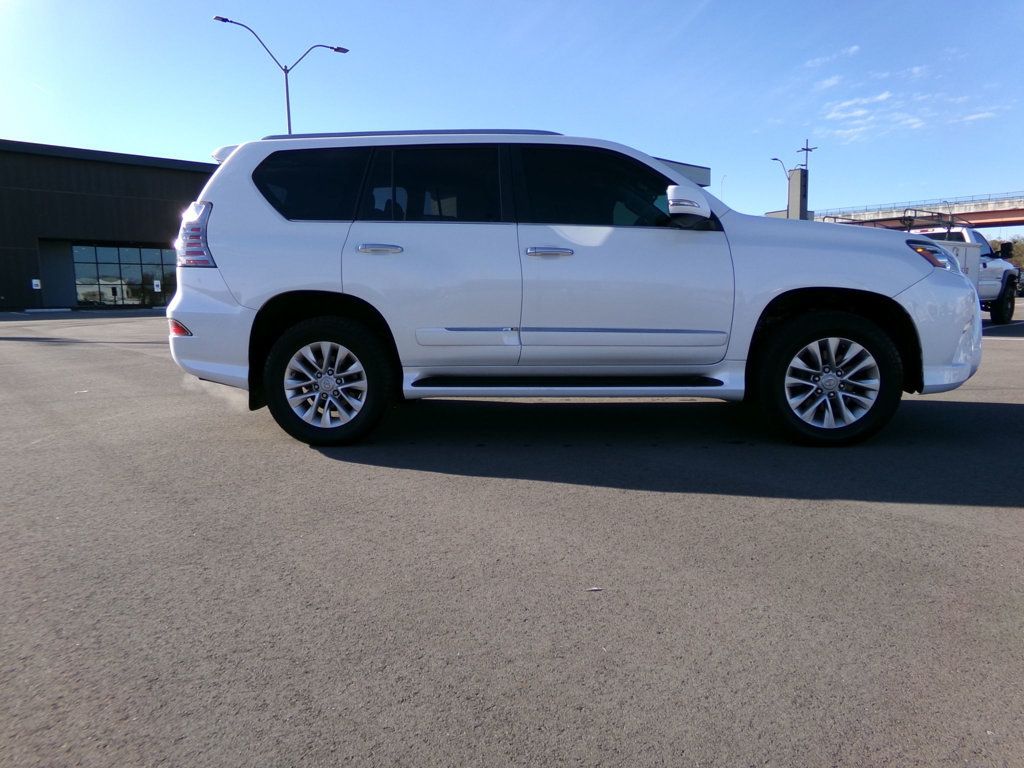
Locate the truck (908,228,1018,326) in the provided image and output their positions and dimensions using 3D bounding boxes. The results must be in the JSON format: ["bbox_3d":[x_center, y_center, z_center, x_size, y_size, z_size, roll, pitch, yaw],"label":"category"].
[{"bbox_3d":[8.156,-2.113,13.990,5.750,1.980,2.030,-8,10,-41],"label":"truck"}]

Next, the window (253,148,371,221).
[{"bbox_3d":[-1.131,-1.126,4.015,0.683,0.435,0.060,0,-10,5],"label":"window"}]

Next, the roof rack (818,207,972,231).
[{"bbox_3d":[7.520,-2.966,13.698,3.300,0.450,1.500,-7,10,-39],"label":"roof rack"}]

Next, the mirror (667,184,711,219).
[{"bbox_3d":[0.904,-0.939,3.653,0.200,0.180,0.250,0,7,5],"label":"mirror"}]

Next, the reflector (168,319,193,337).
[{"bbox_3d":[-1.955,-0.338,4.221,0.140,0.100,0.150,-2,8,-9],"label":"reflector"}]

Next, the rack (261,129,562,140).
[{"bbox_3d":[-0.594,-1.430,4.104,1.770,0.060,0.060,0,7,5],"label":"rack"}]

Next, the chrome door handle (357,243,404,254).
[{"bbox_3d":[-0.714,-0.739,3.887,0.251,0.054,0.055,0,8,5],"label":"chrome door handle"}]

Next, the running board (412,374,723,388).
[{"bbox_3d":[0.296,-0.012,3.960,1.720,0.070,0.160,0,7,5],"label":"running board"}]

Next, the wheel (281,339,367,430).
[{"bbox_3d":[-1.052,-0.007,4.148,0.490,0.490,0.200,0,7,5],"label":"wheel"}]

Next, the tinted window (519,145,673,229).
[{"bbox_3d":[0.513,-1.082,3.881,0.979,0.486,0.070,0,-10,5],"label":"tinted window"}]

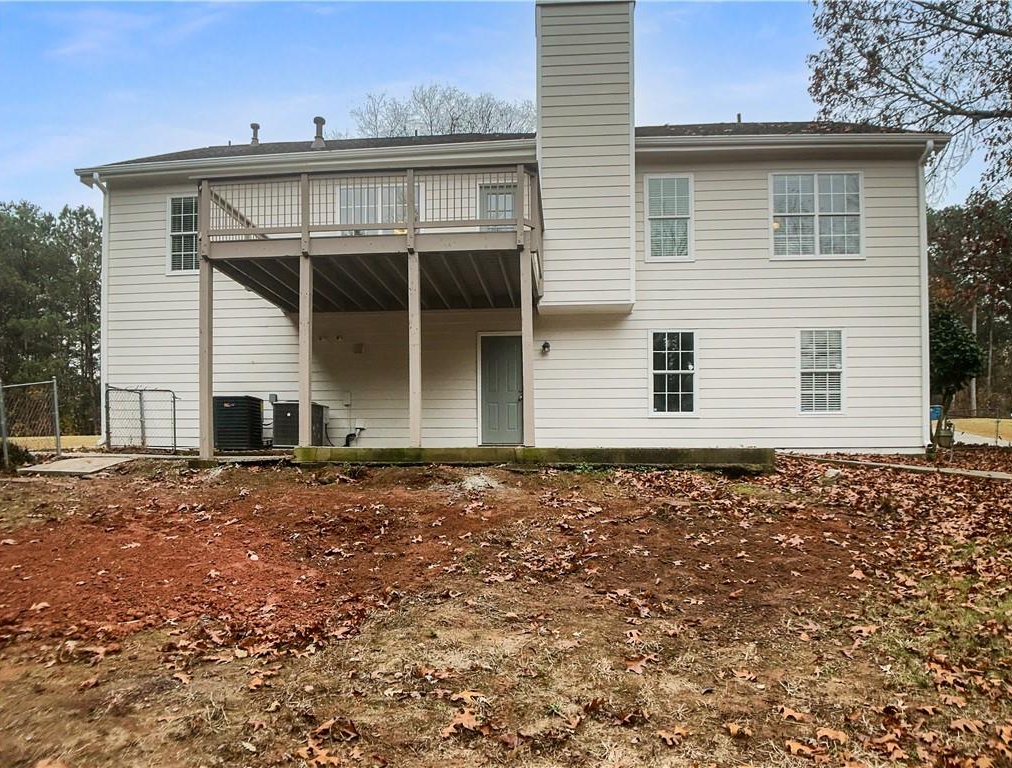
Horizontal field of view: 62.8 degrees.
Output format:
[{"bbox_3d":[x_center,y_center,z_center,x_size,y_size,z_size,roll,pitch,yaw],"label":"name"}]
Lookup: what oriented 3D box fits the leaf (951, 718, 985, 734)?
[{"bbox_3d":[2.050,1.522,3.680,0.145,0.030,0.110,0,3,0],"label":"leaf"}]

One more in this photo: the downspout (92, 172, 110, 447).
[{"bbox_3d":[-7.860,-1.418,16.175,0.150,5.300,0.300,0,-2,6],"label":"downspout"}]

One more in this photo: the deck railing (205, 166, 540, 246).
[{"bbox_3d":[-1.629,-2.173,13.092,4.400,1.030,4.700,-1,-3,4],"label":"deck railing"}]

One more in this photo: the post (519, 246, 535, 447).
[{"bbox_3d":[0.305,-0.538,12.050,0.150,2.900,0.150,0,-2,6],"label":"post"}]

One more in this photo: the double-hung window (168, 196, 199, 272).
[{"bbox_3d":[-6.252,-2.942,16.300,0.770,1.500,0.100,0,-2,6],"label":"double-hung window"}]

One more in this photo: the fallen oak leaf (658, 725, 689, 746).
[{"bbox_3d":[0.674,1.419,3.344,0.125,0.030,0.085,1,3,25],"label":"fallen oak leaf"}]

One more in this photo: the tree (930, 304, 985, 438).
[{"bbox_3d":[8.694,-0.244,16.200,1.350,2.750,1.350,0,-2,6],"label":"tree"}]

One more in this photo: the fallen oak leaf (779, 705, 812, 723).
[{"bbox_3d":[1.244,1.414,3.559,0.140,0.030,0.080,1,3,28],"label":"fallen oak leaf"}]

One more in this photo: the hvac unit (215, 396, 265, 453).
[{"bbox_3d":[-4.772,0.695,14.750,0.680,0.930,0.680,-1,-3,4],"label":"hvac unit"}]

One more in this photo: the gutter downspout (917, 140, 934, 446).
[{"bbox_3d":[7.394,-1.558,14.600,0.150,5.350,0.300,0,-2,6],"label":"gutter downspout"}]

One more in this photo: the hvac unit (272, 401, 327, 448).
[{"bbox_3d":[-3.711,0.726,14.850,0.750,0.800,0.720,-1,-3,4],"label":"hvac unit"}]

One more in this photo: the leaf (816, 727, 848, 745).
[{"bbox_3d":[1.419,1.528,3.600,0.135,0.030,0.110,0,3,0],"label":"leaf"}]

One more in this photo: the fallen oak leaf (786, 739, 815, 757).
[{"bbox_3d":[1.157,1.421,3.244,0.115,0.030,0.070,1,3,28],"label":"fallen oak leaf"}]

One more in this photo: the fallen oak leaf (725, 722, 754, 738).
[{"bbox_3d":[0.951,1.418,3.390,0.120,0.030,0.075,0,3,20],"label":"fallen oak leaf"}]

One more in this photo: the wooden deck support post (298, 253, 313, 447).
[{"bbox_3d":[-2.990,-0.507,12.350,0.150,2.870,0.150,0,-2,6],"label":"wooden deck support post"}]

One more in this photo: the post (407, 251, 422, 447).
[{"bbox_3d":[-1.188,-0.461,10.750,0.140,2.500,0.140,-1,-3,4],"label":"post"}]

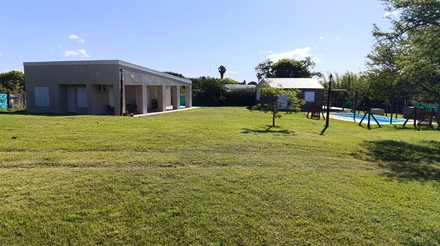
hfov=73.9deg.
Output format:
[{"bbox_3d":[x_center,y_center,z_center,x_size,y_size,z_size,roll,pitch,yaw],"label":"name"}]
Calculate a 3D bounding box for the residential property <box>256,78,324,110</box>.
[{"bbox_3d":[7.047,-3.000,30.328,5.100,3.250,5.500,0,7,-8],"label":"residential property"}]

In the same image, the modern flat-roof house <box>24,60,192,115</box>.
[{"bbox_3d":[-8.995,-3.147,26.815,8.900,3.850,11.600,3,8,19],"label":"modern flat-roof house"}]

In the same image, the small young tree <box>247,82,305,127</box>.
[{"bbox_3d":[3.167,-1.058,16.830,3.100,2.500,2.900,1,7,0],"label":"small young tree"}]

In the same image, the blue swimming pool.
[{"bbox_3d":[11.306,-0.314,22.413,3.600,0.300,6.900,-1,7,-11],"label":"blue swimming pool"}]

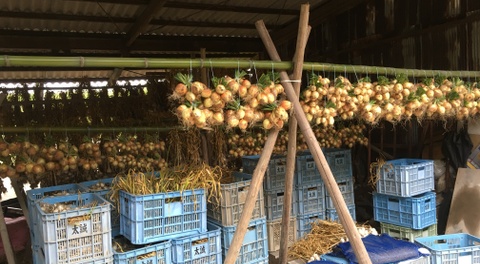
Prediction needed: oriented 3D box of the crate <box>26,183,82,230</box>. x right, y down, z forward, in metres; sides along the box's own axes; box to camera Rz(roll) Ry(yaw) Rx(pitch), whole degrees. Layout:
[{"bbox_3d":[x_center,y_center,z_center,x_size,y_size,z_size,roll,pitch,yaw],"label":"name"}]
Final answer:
[{"bbox_3d":[-1.341,0.596,2.976,0.365,0.305,0.520,-4,2,-30],"label":"crate"}]

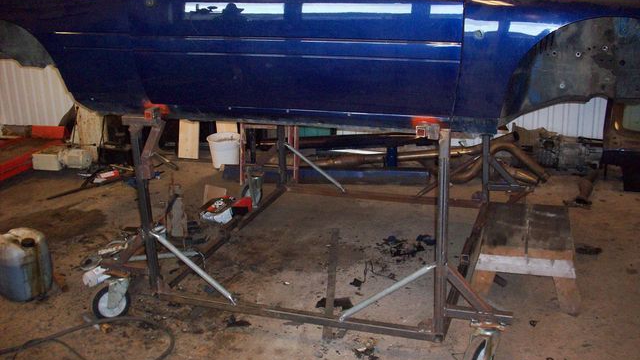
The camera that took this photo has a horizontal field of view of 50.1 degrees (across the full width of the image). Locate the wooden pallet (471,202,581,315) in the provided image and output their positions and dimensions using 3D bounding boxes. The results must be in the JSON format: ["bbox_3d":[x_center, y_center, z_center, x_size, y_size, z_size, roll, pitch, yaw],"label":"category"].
[{"bbox_3d":[0.928,0.332,3.084,0.430,0.230,0.640,3,19,17],"label":"wooden pallet"}]

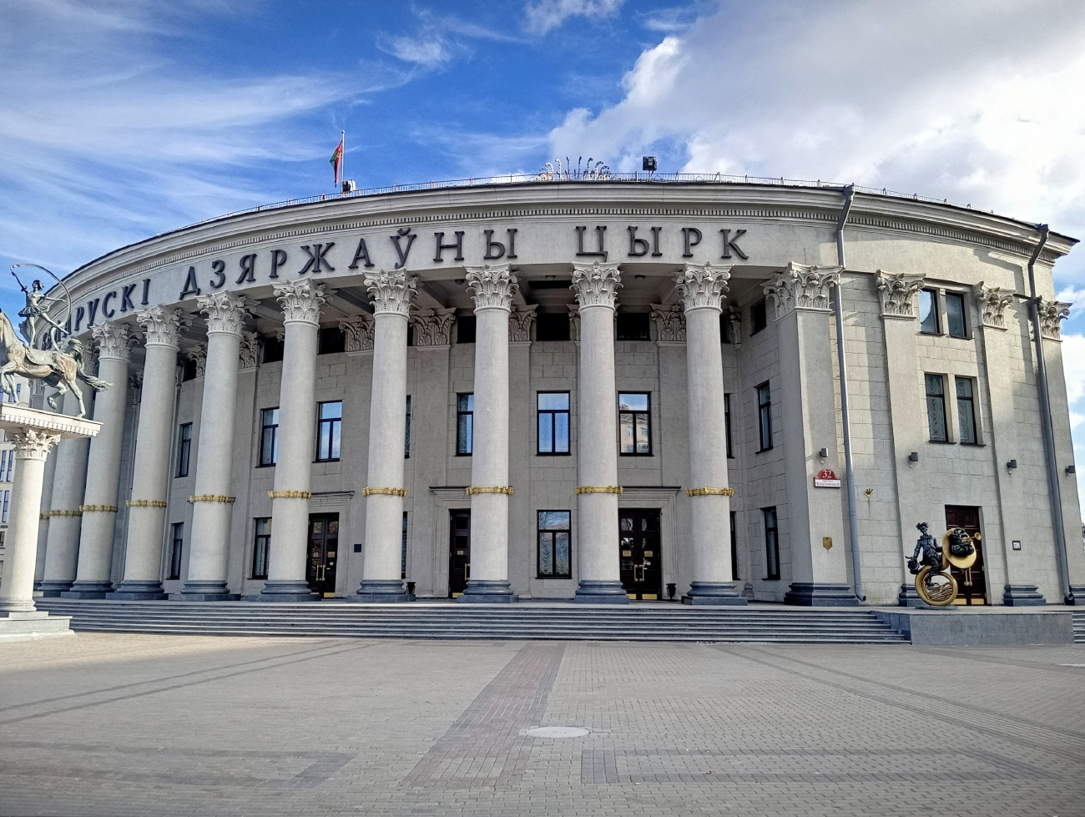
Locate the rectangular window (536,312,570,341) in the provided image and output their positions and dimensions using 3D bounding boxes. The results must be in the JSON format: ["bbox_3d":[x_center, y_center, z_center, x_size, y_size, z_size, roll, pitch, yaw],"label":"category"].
[{"bbox_3d":[0.472,-3.602,38.915,1.464,1.266,0.244,-1,-11,4],"label":"rectangular window"}]

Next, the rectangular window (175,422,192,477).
[{"bbox_3d":[-17.746,2.025,43.674,1.352,2.626,0.200,-10,-15,43],"label":"rectangular window"}]

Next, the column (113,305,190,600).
[{"bbox_3d":[-16.265,1.856,36.732,1.823,11.956,1.823,-7,-13,33],"label":"column"}]

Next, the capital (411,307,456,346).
[{"bbox_3d":[-4.668,-3.341,37.319,2.158,1.603,0.693,-2,-11,13],"label":"capital"}]

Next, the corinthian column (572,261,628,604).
[{"bbox_3d":[2.054,0.844,31.865,1.880,12.165,1.880,0,-11,1],"label":"corinthian column"}]

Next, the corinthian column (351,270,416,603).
[{"bbox_3d":[-5.978,1.016,34.027,1.919,12.695,1.919,-3,-12,14],"label":"corinthian column"}]

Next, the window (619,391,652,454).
[{"bbox_3d":[3.913,0.629,37.080,1.420,2.750,0.200,1,-11,-3],"label":"window"}]

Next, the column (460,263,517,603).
[{"bbox_3d":[-1.840,0.831,31.514,1.861,12.006,1.861,-1,-11,6],"label":"column"}]

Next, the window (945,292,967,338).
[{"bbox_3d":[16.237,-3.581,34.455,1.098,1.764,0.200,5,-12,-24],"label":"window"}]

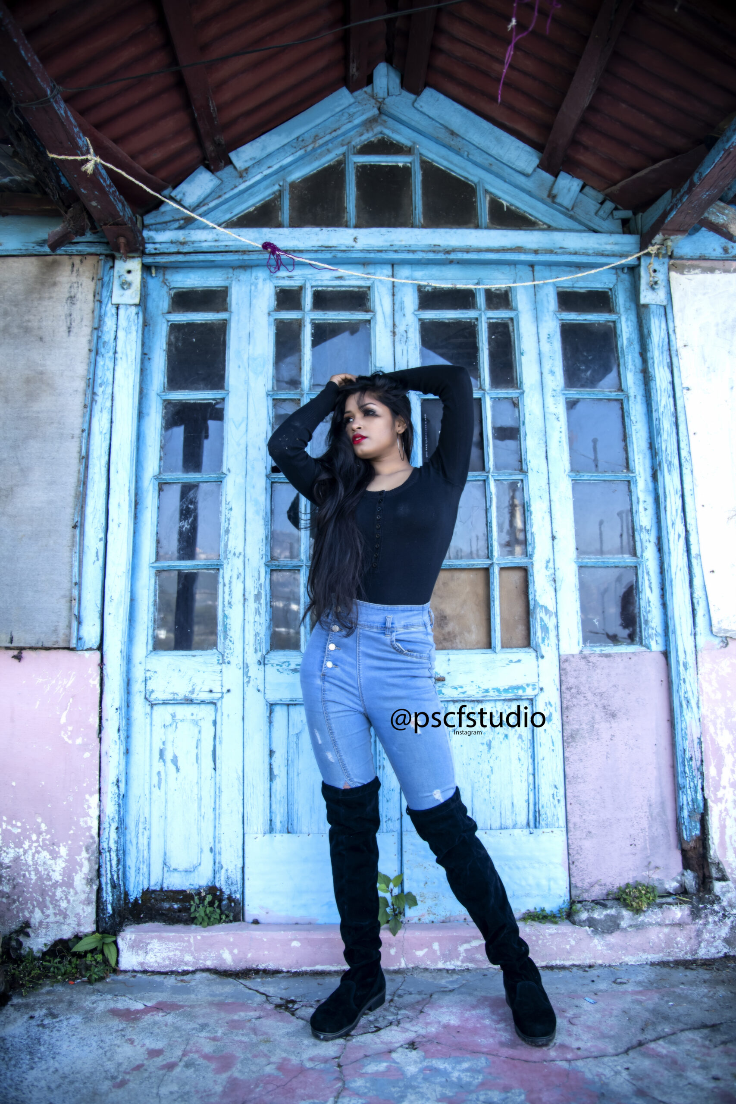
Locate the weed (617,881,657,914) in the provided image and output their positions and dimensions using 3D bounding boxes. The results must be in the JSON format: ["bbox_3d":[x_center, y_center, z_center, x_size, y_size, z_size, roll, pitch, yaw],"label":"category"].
[{"bbox_3d":[0.783,1.004,2.142,0.120,0.074,0.090,-1,-10,-1],"label":"weed"}]

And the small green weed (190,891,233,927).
[{"bbox_3d":[-0.452,1.030,2.126,0.122,0.087,0.080,-1,-10,-1],"label":"small green weed"}]

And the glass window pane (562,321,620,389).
[{"bbox_3d":[0.757,-0.668,2.502,0.189,0.244,0.020,-1,-10,-1],"label":"glass window pane"}]

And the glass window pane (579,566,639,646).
[{"bbox_3d":[0.775,0.172,2.357,0.187,0.253,0.020,-1,-10,-1],"label":"glass window pane"}]

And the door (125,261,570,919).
[{"bbox_3d":[-0.067,0.053,2.340,1.296,2.071,0.080,0,-9,-1],"label":"door"}]

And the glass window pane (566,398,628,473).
[{"bbox_3d":[0.764,-0.387,2.453,0.192,0.256,0.020,-1,-10,-1],"label":"glass window pane"}]

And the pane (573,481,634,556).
[{"bbox_3d":[0.771,-0.109,2.405,0.194,0.252,0.020,-1,-10,-1],"label":"pane"}]

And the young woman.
[{"bbox_3d":[0.105,0.292,1.863,0.639,1.636,0.377,-4,-10,18],"label":"young woman"}]

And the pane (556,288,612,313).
[{"bbox_3d":[0.750,-0.864,2.535,0.187,0.084,0.020,-1,-10,-1],"label":"pane"}]

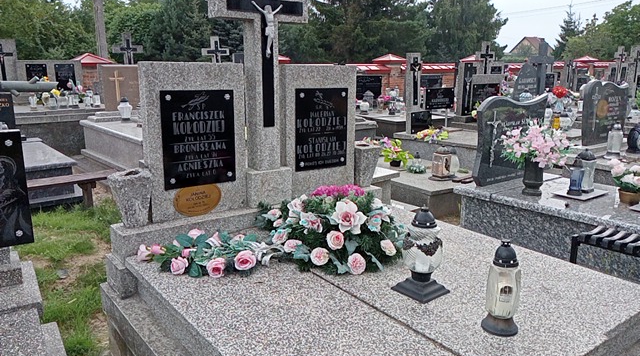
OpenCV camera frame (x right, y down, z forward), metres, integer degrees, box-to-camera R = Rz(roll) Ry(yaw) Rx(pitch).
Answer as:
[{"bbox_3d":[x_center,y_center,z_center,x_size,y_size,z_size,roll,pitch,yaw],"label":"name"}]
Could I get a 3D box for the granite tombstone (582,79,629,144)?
[{"bbox_3d":[2.922,-0.684,5.324,0.860,0.630,0.080,-9,16,-35],"label":"granite tombstone"}]

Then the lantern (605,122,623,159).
[{"bbox_3d":[2.830,-0.362,4.943,0.140,0.328,0.140,8,15,29],"label":"lantern"}]

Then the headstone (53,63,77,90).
[{"bbox_3d":[-4.194,-1.657,8.551,0.290,0.420,0.030,-9,16,-36],"label":"headstone"}]

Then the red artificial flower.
[{"bbox_3d":[2.927,-1.040,6.300,0.175,0.140,0.160,1,13,1],"label":"red artificial flower"}]

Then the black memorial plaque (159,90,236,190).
[{"bbox_3d":[-0.633,-0.206,2.725,0.400,0.500,0.025,-9,16,-36],"label":"black memorial plaque"}]

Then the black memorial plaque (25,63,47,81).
[{"bbox_3d":[-4.527,-1.605,8.307,0.290,0.420,0.030,-9,16,-36],"label":"black memorial plaque"}]

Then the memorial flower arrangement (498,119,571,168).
[{"bbox_3d":[1.525,-0.233,3.663,0.460,0.330,0.420,-9,16,-35],"label":"memorial flower arrangement"}]

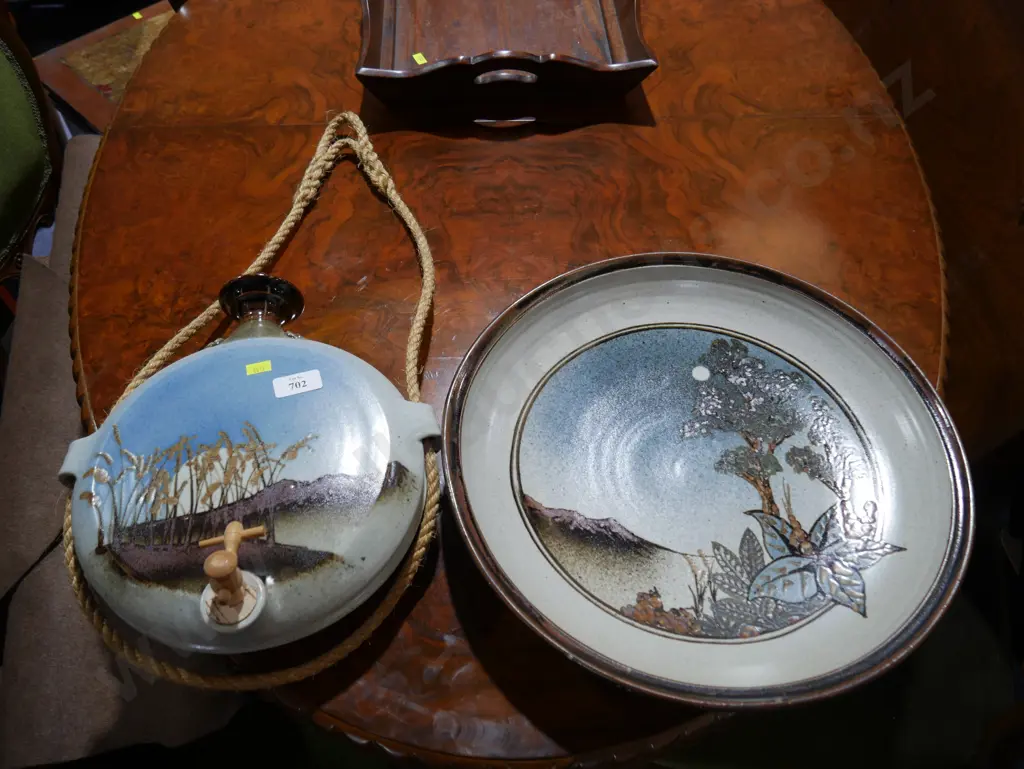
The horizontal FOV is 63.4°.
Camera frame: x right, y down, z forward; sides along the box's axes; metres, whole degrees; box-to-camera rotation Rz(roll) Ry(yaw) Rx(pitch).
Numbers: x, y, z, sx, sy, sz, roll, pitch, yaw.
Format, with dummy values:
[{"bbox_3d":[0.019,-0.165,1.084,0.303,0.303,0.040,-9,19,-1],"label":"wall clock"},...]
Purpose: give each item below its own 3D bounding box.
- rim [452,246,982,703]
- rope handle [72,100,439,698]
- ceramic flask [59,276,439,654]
[{"bbox_3d":[0.159,0.063,0.716,0.432,0.064,0.432,0,53,0],"label":"rim"},{"bbox_3d":[-0.217,-0.062,0.815,0.320,0.065,0.700,1,55,0],"label":"rope handle"},{"bbox_3d":[-0.216,0.038,0.679,0.308,0.145,0.342,-6,53,-6],"label":"ceramic flask"}]

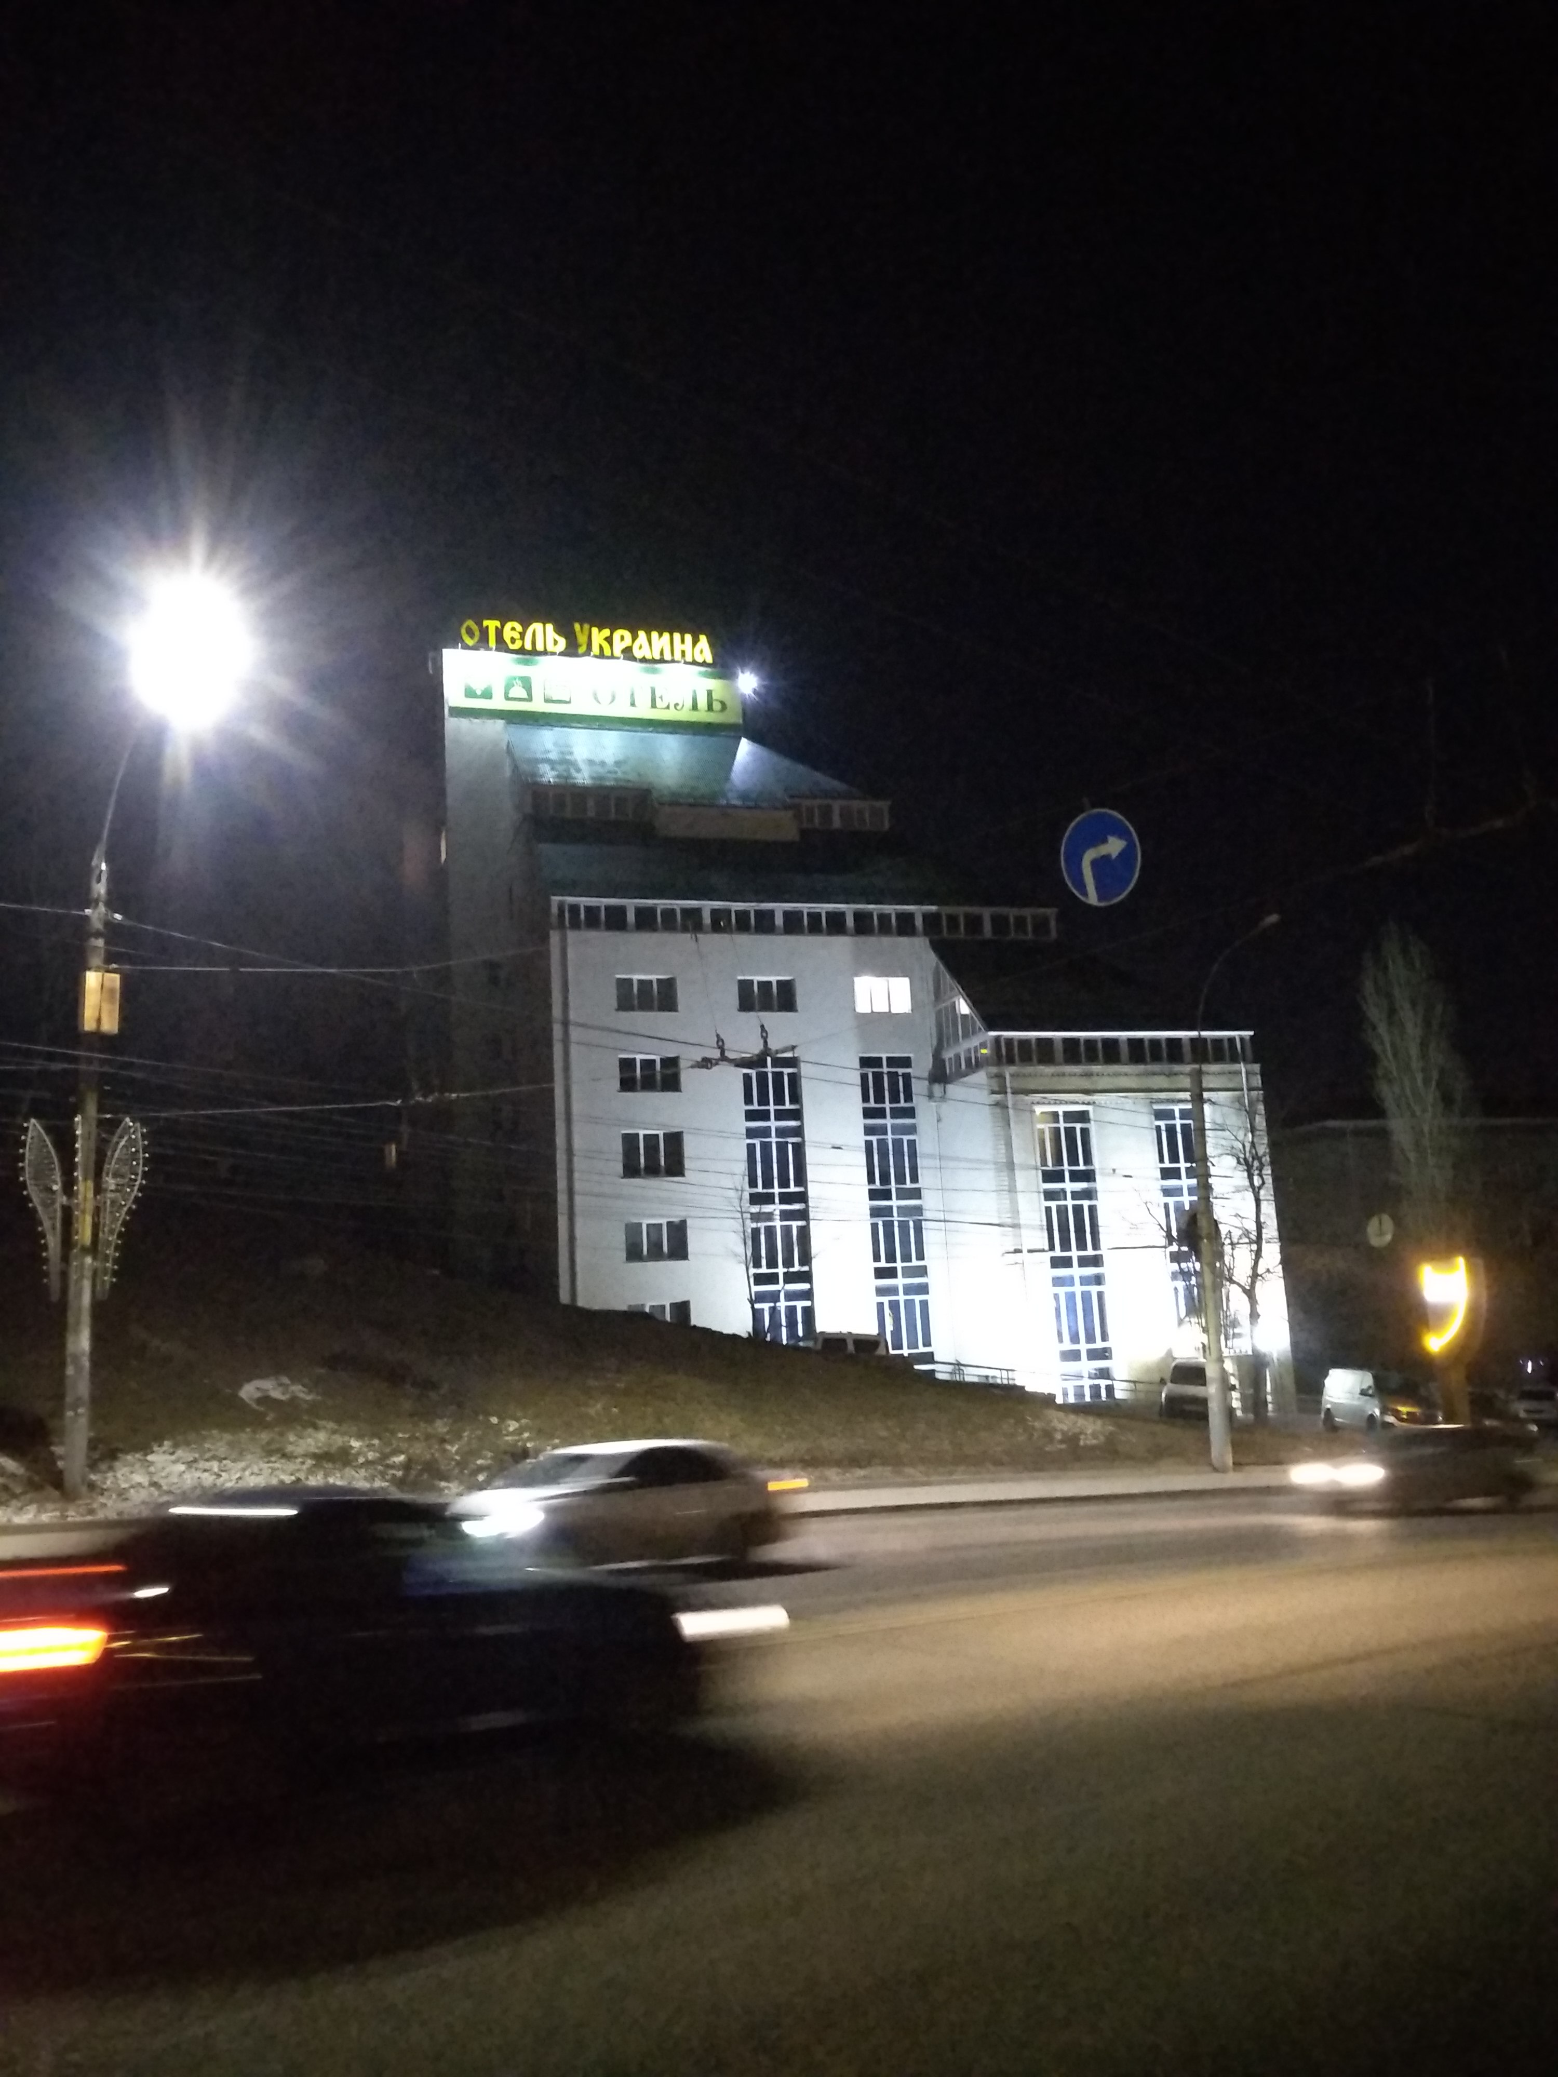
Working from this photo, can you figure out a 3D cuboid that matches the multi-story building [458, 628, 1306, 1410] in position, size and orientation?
[{"bbox_3d":[1.286,-1.472,58.394,30.700,36.000,20.000,0,-11,-16],"label":"multi-story building"}]

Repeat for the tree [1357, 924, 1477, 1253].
[{"bbox_3d":[25.600,4.634,52.000,3.800,17.500,3.800,-3,-11,0],"label":"tree"}]

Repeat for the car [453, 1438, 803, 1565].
[{"bbox_3d":[-2.023,6.198,17.600,4.450,1.470,1.770,9,-17,-29],"label":"car"}]

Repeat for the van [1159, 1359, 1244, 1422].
[{"bbox_3d":[12.281,10.293,38.500,1.870,1.850,4.500,-5,-13,16],"label":"van"}]

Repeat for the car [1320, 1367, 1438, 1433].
[{"bbox_3d":[19.037,11.484,41.800,1.900,1.960,4.800,-1,-13,0],"label":"car"}]

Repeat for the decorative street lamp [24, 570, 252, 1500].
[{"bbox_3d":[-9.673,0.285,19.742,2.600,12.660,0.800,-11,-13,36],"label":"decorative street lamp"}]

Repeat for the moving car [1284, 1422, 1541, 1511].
[{"bbox_3d":[12.416,8.436,25.800,4.400,1.480,1.770,8,-17,-25],"label":"moving car"}]

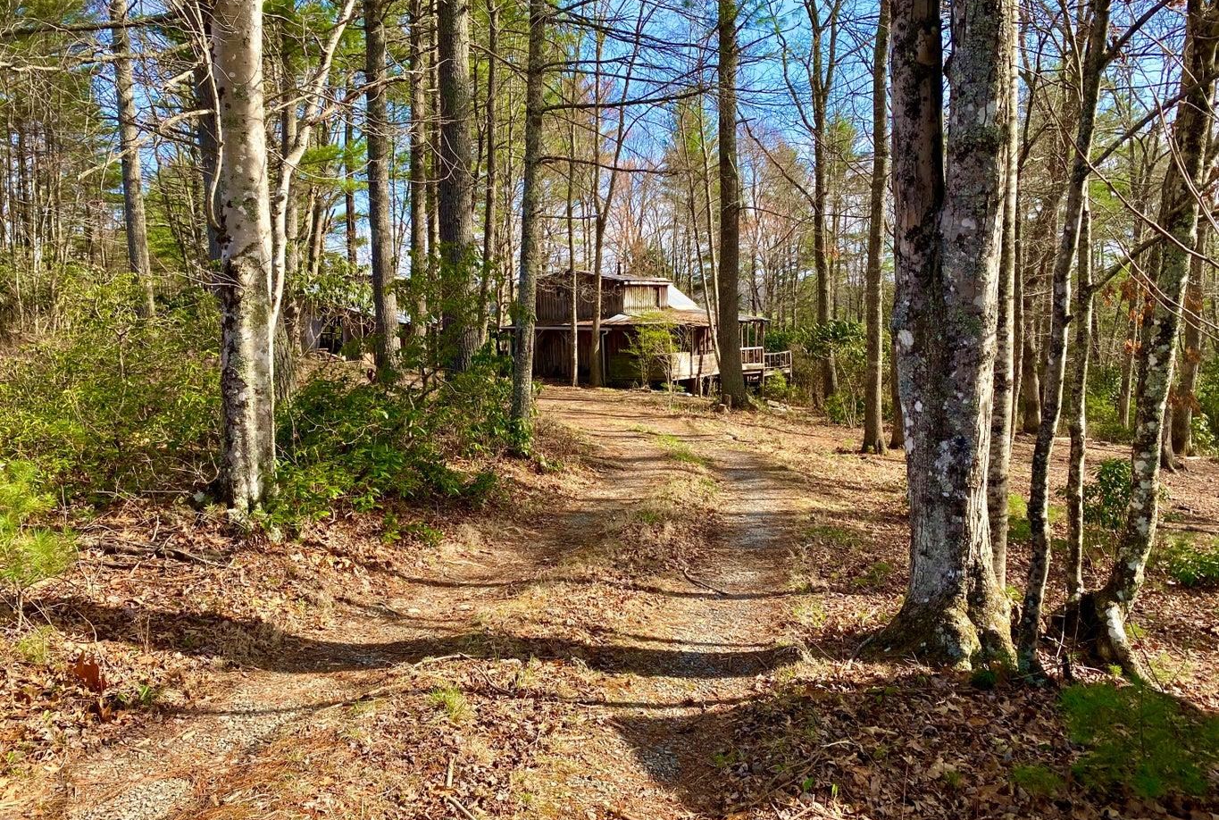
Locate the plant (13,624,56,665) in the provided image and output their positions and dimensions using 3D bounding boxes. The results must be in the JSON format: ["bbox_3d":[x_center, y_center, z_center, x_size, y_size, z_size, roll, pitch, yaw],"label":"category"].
[{"bbox_3d":[-2.664,1.089,4.250,0.180,0.160,0.140,0,6,0],"label":"plant"}]

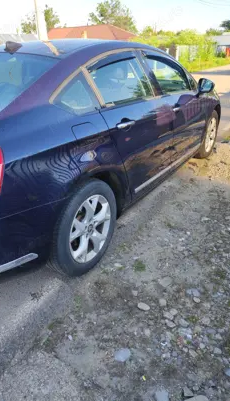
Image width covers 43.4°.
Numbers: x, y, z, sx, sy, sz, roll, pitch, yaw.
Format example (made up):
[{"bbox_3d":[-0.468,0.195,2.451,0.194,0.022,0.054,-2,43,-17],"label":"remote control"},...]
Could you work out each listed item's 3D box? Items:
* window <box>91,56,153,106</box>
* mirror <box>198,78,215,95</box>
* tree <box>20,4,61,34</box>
[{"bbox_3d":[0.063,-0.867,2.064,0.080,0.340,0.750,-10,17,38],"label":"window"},{"bbox_3d":[0.982,-1.225,3.103,0.190,0.155,0.120,15,31,29],"label":"mirror"},{"bbox_3d":[-8.008,-18.310,32.370,4.700,6.300,4.600,-6,27,-10],"label":"tree"}]

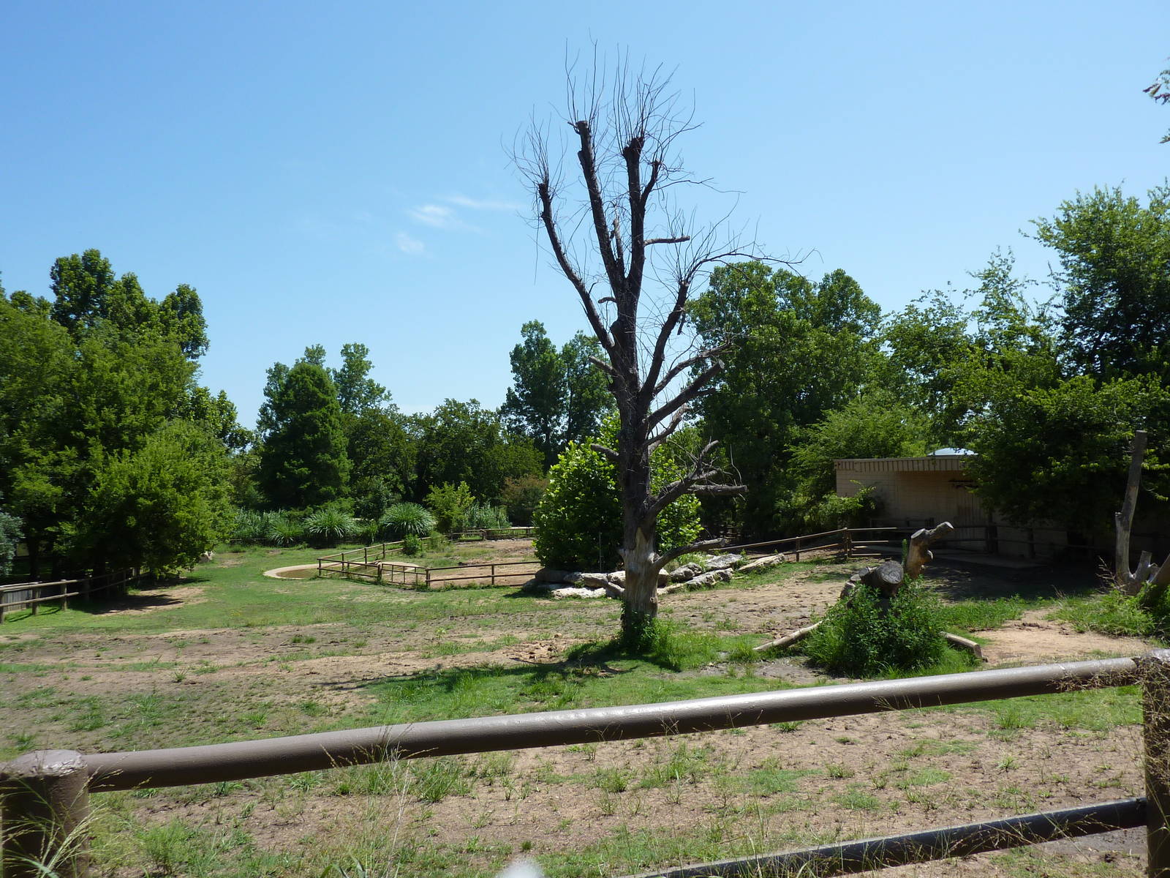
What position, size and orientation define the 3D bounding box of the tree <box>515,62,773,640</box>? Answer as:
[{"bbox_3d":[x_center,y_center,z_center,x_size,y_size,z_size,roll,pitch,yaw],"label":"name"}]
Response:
[{"bbox_3d":[1.331,-2.011,18.500,5.400,12.760,4.590,0,-3,0],"label":"tree"}]

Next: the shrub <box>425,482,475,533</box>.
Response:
[{"bbox_3d":[-9.926,5.097,62.000,3.580,3.780,3.220,0,-3,0],"label":"shrub"}]

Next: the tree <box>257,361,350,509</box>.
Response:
[{"bbox_3d":[-21.025,0.034,63.000,6.330,11.490,5.700,0,-1,-18],"label":"tree"}]

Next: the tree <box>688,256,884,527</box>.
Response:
[{"bbox_3d":[11.287,-2.161,47.000,9.980,15.200,8.480,0,-3,0],"label":"tree"}]

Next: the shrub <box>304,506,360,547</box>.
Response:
[{"bbox_3d":[-17.411,5.992,58.000,3.650,2.860,3.290,0,-3,0],"label":"shrub"}]

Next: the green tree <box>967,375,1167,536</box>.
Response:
[{"bbox_3d":[14.266,0.487,25.000,4.920,4.690,4.180,-1,-1,30],"label":"green tree"}]

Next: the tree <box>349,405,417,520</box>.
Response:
[{"bbox_3d":[-15.922,1.963,66.000,4.860,8.820,4.380,0,-1,-14],"label":"tree"}]

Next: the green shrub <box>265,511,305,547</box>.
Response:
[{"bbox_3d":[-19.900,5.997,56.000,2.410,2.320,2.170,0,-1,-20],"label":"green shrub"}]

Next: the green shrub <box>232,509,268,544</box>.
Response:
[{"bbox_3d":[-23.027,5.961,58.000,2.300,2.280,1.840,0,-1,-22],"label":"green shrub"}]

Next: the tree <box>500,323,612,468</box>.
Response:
[{"bbox_3d":[-2.488,-3.396,73.000,9.240,12.920,7.390,0,-1,-2],"label":"tree"}]

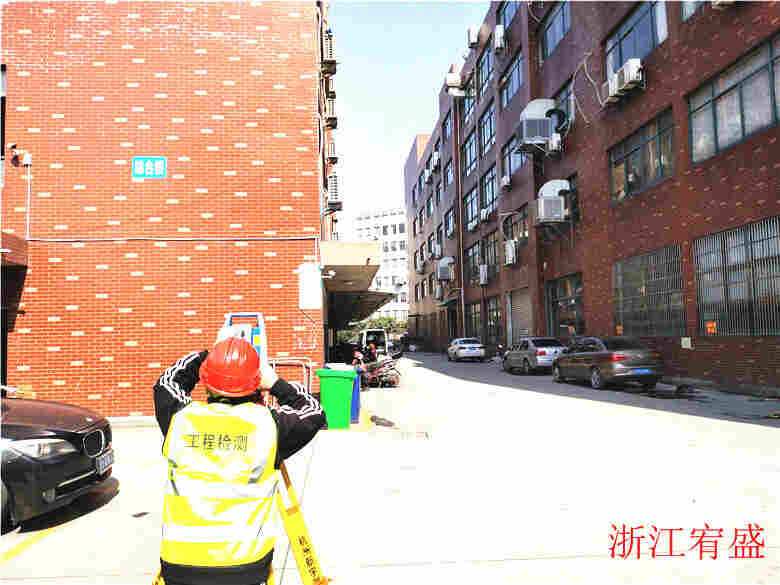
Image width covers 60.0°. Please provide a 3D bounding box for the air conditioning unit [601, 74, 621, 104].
[{"bbox_3d":[8.095,-7.411,24.320,0.330,0.700,0.850,-1,-4,-4],"label":"air conditioning unit"}]

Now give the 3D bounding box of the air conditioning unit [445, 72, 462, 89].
[{"bbox_3d":[5.045,-16.752,53.290,1.050,1.050,1.050,-1,-4,-4],"label":"air conditioning unit"}]

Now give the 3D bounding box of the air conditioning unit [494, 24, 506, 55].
[{"bbox_3d":[6.685,-15.466,41.081,0.380,1.350,0.950,-1,-4,-4],"label":"air conditioning unit"}]

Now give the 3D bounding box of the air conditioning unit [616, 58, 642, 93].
[{"bbox_3d":[7.969,-7.217,22.528,0.350,0.680,0.880,-1,-4,-4],"label":"air conditioning unit"}]

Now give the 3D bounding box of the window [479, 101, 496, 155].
[{"bbox_3d":[6.681,-10.998,45.997,0.150,2.650,4.500,-1,-4,-4],"label":"window"}]

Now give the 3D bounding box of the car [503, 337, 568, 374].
[{"bbox_3d":[6.324,2.738,29.653,1.770,1.480,4.550,-1,-4,-7],"label":"car"}]

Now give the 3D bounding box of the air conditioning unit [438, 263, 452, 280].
[{"bbox_3d":[4.911,-1.808,61.290,1.150,1.350,1.100,-1,-4,-4],"label":"air conditioning unit"}]

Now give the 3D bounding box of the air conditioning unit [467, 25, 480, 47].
[{"bbox_3d":[5.557,-17.073,45.350,0.750,1.200,0.900,-1,-4,-4],"label":"air conditioning unit"}]

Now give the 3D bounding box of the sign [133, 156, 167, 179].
[{"bbox_3d":[-4.558,-2.369,12.812,0.640,0.405,0.030,-1,-4,-4],"label":"sign"}]

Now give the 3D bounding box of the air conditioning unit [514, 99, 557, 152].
[{"bbox_3d":[6.717,-7.768,30.888,1.350,1.850,1.150,-1,-4,-4],"label":"air conditioning unit"}]

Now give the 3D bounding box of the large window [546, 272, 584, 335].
[{"bbox_3d":[8.033,0.648,31.014,0.150,2.750,5.150,-1,-4,-4],"label":"large window"}]

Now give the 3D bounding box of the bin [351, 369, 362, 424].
[{"bbox_3d":[-0.904,1.986,13.064,0.730,1.060,0.580,-1,-4,-4],"label":"bin"}]

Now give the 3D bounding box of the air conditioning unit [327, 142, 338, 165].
[{"bbox_3d":[-2.228,-5.385,26.262,0.310,0.630,0.800,-1,-4,-4],"label":"air conditioning unit"}]

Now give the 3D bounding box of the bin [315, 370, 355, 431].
[{"bbox_3d":[-0.958,1.936,12.310,0.730,1.060,0.580,-1,-4,-4],"label":"bin"}]

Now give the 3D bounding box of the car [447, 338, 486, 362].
[{"bbox_3d":[5.136,3.918,46.655,1.800,1.460,4.600,-1,-4,-4],"label":"car"}]

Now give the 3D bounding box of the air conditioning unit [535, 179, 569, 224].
[{"bbox_3d":[7.159,-4.078,29.965,1.250,1.700,1.100,-1,-4,-4],"label":"air conditioning unit"}]

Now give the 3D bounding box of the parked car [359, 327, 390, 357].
[{"bbox_3d":[-1.113,3.861,47.185,1.750,2.100,4.700,-1,-4,-4],"label":"parked car"}]

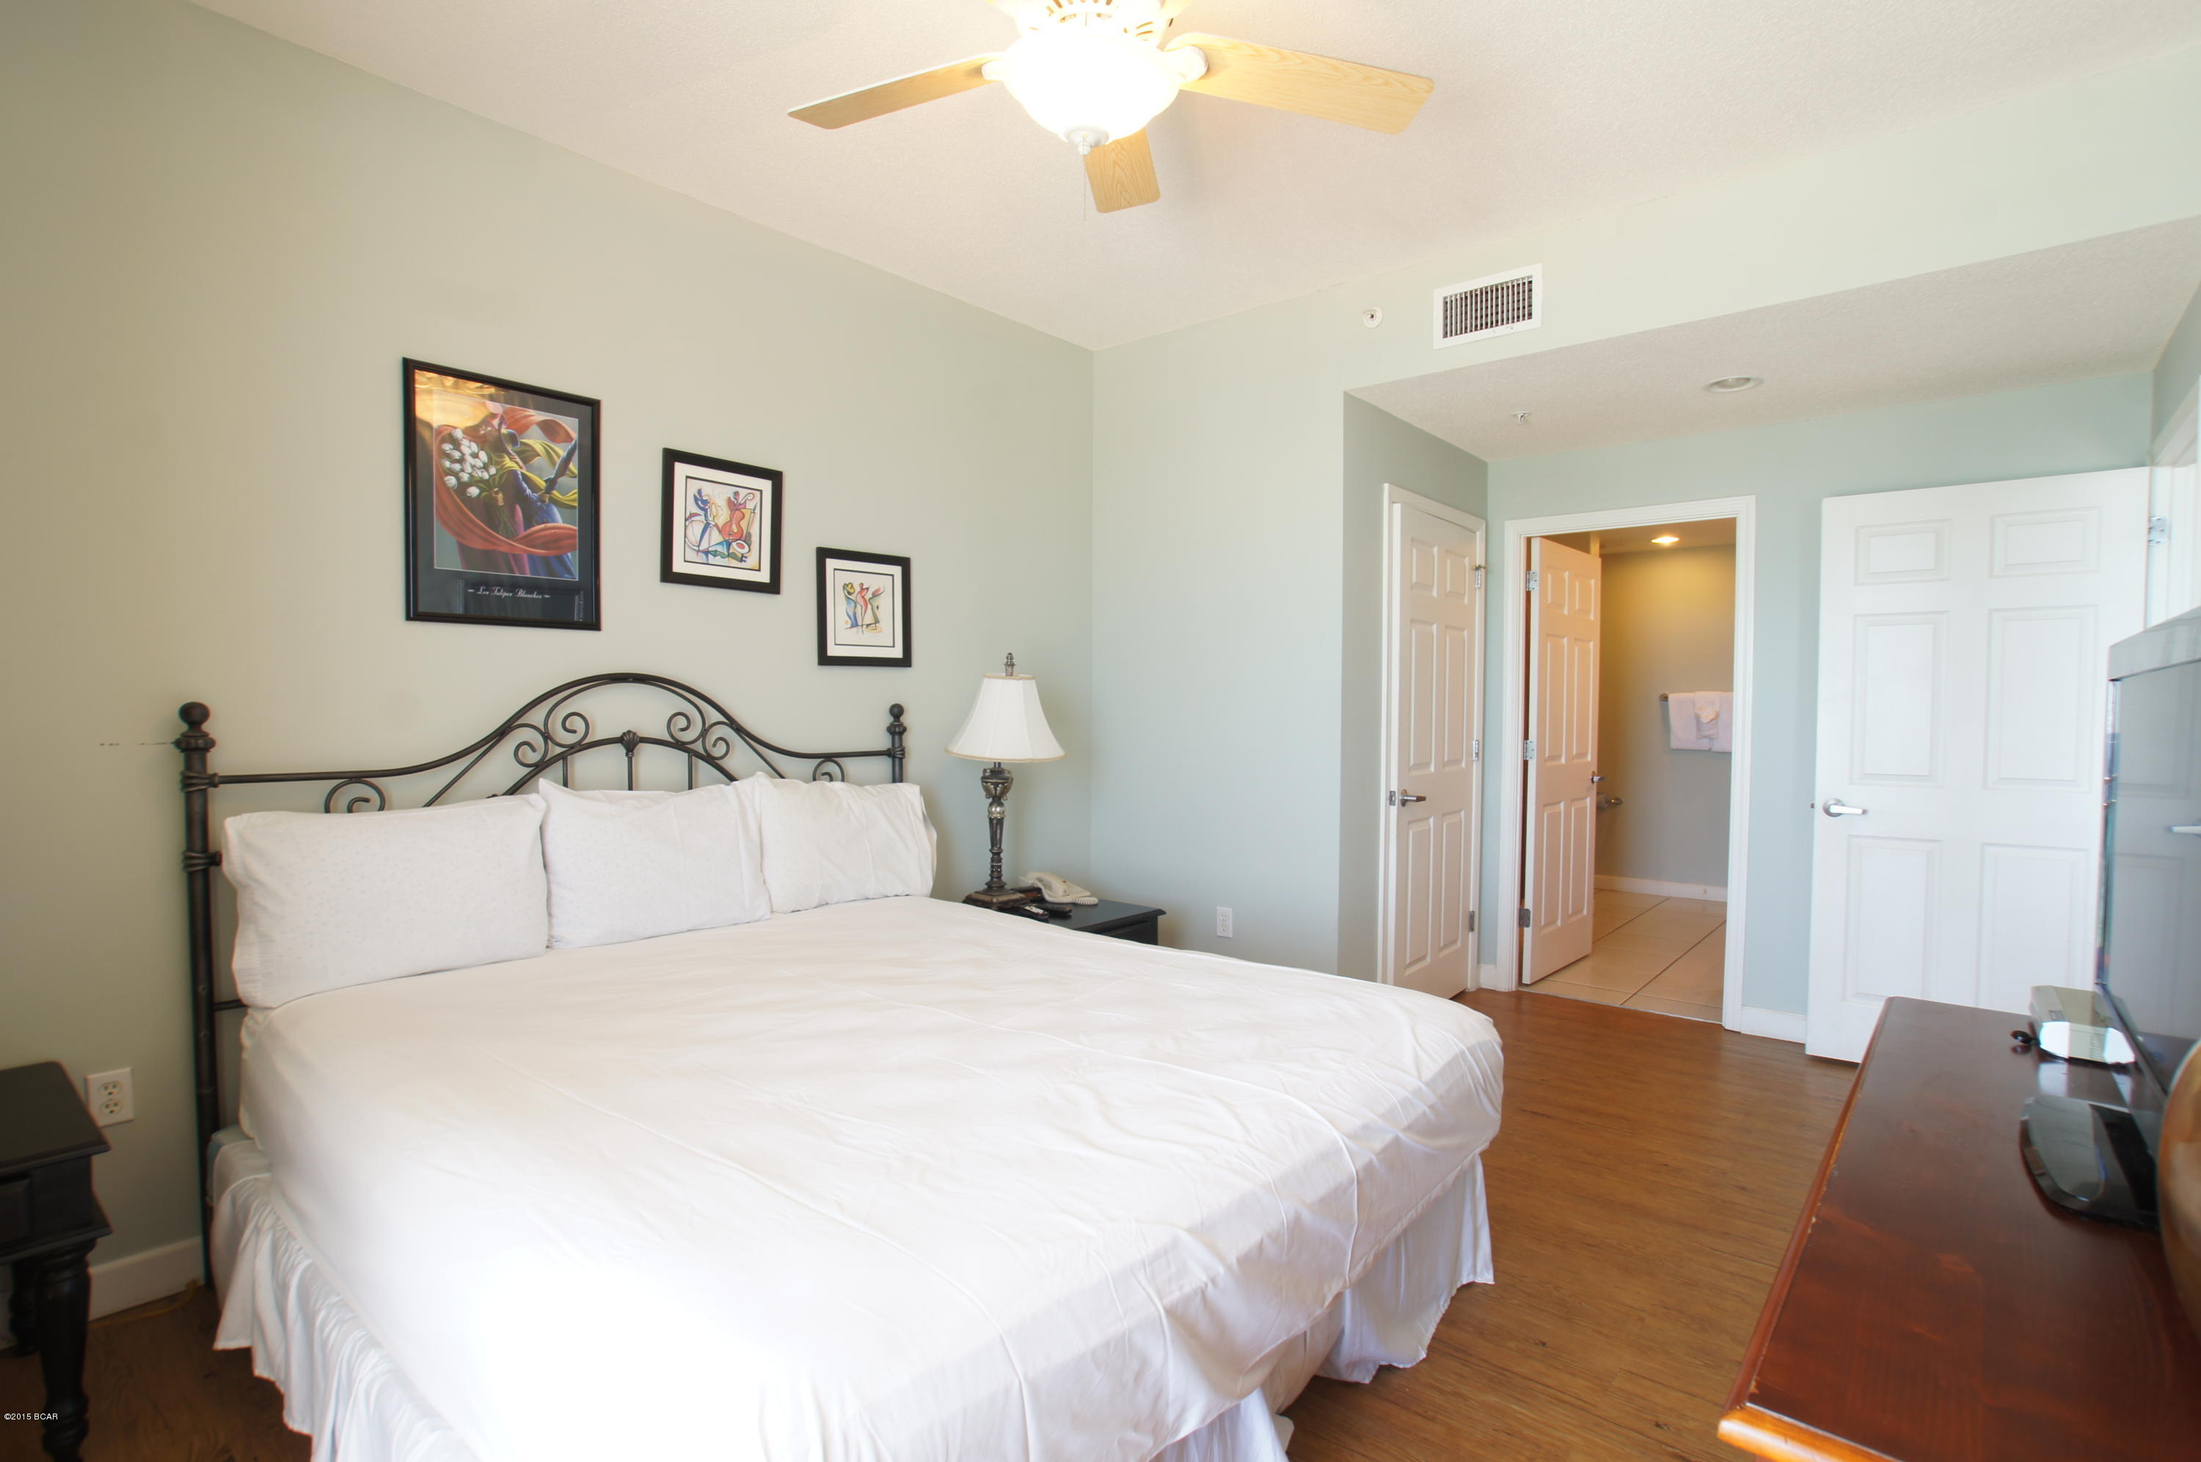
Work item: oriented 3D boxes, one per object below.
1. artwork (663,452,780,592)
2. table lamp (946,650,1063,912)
[{"bbox_3d":[-1.141,-0.631,2.985,0.025,0.392,0.380,2,3,43],"label":"artwork"},{"bbox_3d":[-0.357,0.170,3.520,0.418,0.891,0.418,0,2,0],"label":"table lamp"}]

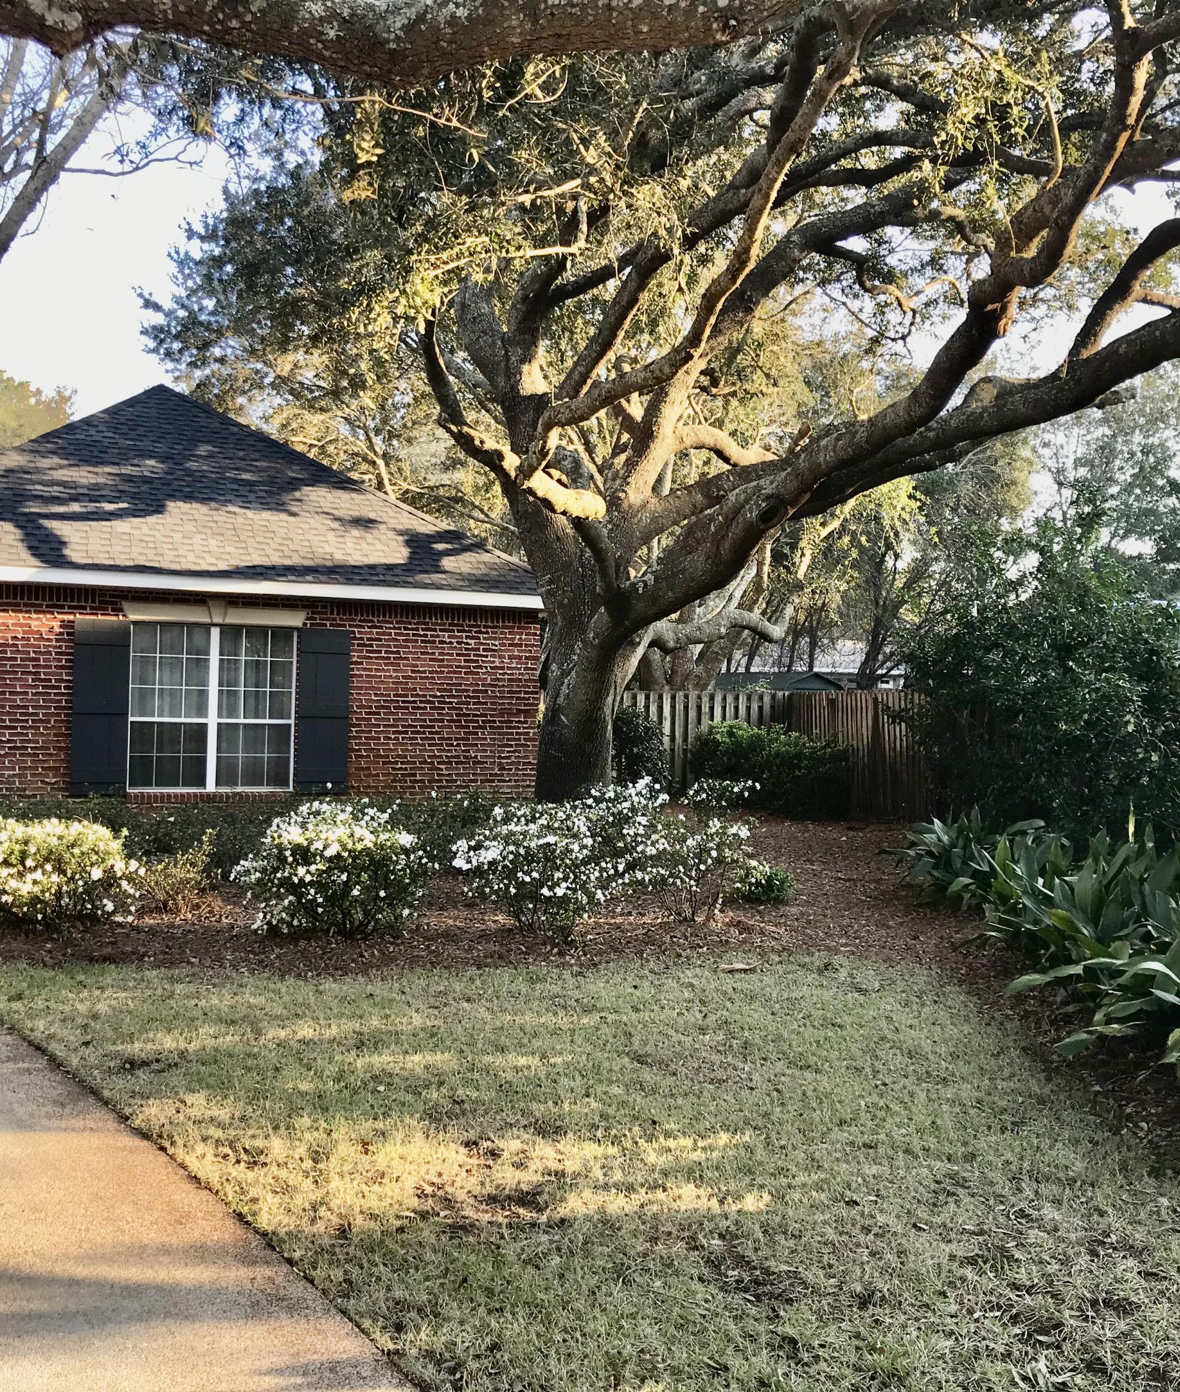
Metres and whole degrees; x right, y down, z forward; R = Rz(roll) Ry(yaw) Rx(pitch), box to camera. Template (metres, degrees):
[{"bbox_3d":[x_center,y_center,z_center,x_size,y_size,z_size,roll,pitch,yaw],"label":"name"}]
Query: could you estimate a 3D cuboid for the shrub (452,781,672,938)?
[{"bbox_3d":[-0.207,1.195,11.000,1.600,1.100,1.400,1,-1,-10],"label":"shrub"}]

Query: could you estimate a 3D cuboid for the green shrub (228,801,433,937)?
[{"bbox_3d":[-1.817,1.222,10.600,1.400,0.980,1.300,1,-1,0],"label":"green shrub"}]

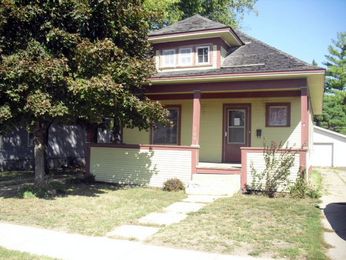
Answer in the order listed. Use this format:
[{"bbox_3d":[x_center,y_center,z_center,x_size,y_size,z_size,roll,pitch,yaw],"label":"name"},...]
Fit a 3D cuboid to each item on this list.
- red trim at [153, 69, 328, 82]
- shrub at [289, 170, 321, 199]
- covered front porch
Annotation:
[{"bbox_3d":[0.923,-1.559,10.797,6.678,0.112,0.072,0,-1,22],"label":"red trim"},{"bbox_3d":[3.664,1.520,9.888,0.822,0.740,0.688,0,-1,22],"label":"shrub"},{"bbox_3d":[0.788,0.227,12.589,7.396,3.339,2.496,0,-1,22],"label":"covered front porch"}]

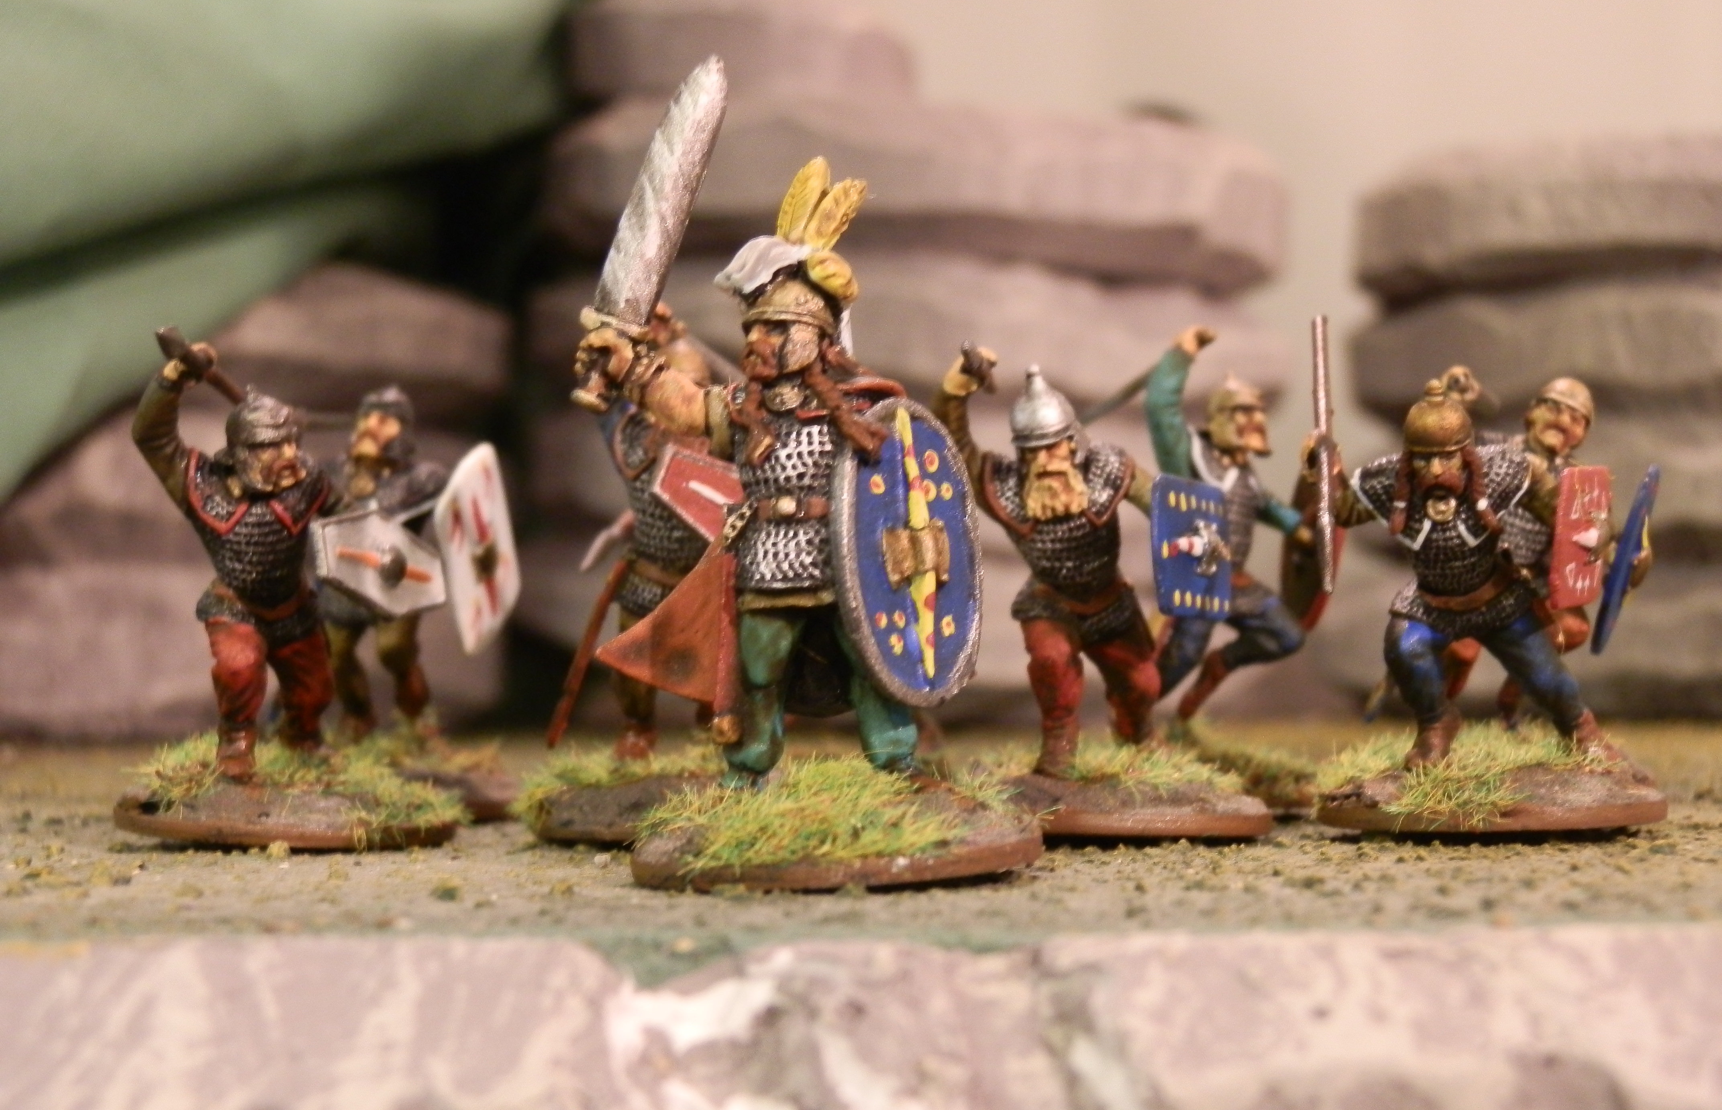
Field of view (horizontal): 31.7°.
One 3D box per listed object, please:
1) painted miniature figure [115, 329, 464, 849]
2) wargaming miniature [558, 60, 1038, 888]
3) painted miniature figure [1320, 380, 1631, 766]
[{"bbox_3d":[-0.041,0.002,0.219,0.025,0.036,0.025,0,0,-16],"label":"painted miniature figure"},{"bbox_3d":[-0.004,-0.005,0.187,0.029,0.050,0.025,0,0,13],"label":"wargaming miniature"},{"bbox_3d":[0.044,0.002,0.215,0.024,0.028,0.017,0,0,10],"label":"painted miniature figure"}]

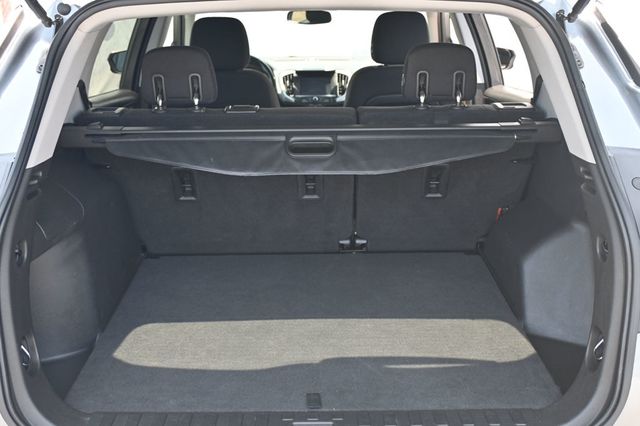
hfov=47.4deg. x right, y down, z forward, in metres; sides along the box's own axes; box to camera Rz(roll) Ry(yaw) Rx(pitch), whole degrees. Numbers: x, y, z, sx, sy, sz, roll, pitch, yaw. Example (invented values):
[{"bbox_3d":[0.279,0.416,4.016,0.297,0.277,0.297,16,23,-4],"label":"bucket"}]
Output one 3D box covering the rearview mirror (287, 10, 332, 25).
[{"bbox_3d":[-0.051,-0.946,3.520,0.230,0.070,0.050,5,21,16],"label":"rearview mirror"}]

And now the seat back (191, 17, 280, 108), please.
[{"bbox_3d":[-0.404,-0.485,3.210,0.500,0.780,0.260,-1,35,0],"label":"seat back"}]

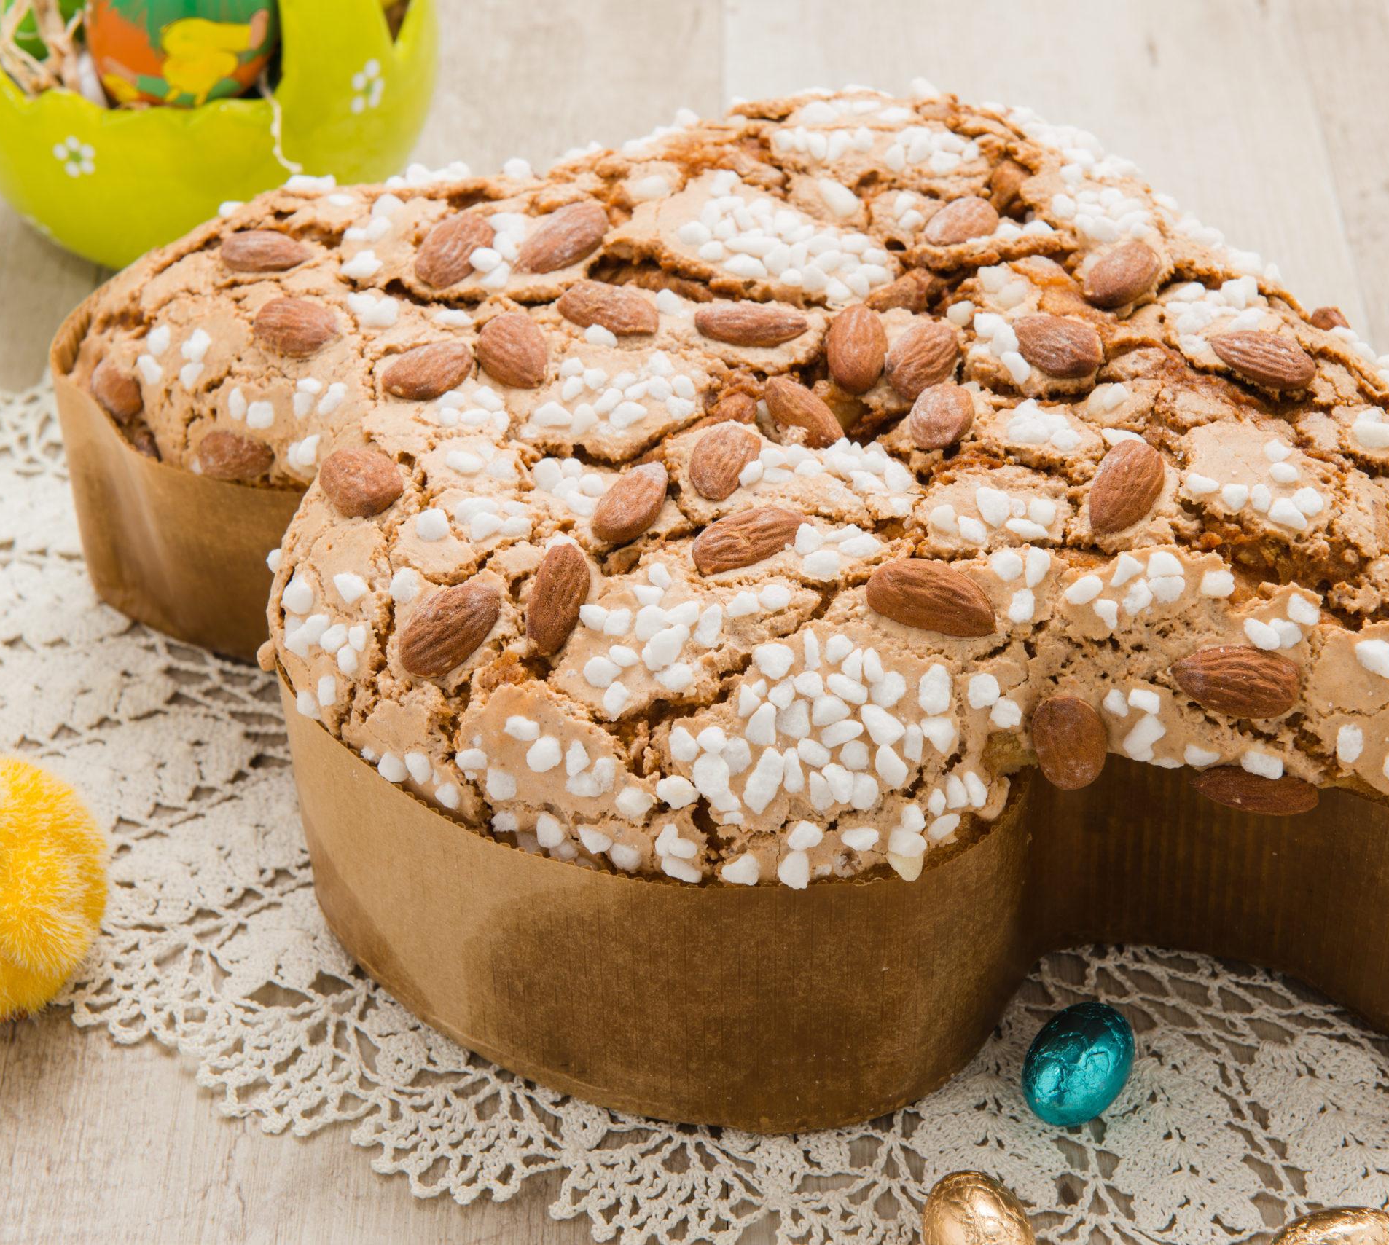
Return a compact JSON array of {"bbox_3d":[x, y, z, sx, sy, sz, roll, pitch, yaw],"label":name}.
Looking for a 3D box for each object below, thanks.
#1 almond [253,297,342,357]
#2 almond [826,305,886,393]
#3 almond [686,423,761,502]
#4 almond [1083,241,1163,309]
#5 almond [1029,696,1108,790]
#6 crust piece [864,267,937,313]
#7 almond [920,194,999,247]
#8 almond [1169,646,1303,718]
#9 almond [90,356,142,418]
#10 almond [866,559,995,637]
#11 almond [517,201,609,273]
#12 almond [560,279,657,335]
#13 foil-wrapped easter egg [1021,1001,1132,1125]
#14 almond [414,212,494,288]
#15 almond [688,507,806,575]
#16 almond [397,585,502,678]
[{"bbox_3d":[-0.079,-0.059,0.721,0.020,0.008,0.013,12,60,29],"label":"almond"},{"bbox_3d":[0.032,-0.054,0.713,0.012,0.009,0.024,3,48,4],"label":"almond"},{"bbox_3d":[0.006,-0.030,0.666,0.012,0.008,0.021,9,43,15],"label":"almond"},{"bbox_3d":[0.086,-0.070,0.731,0.013,0.009,0.025,33,48,20],"label":"almond"},{"bbox_3d":[0.067,0.021,0.647,0.013,0.008,0.019,-10,59,2],"label":"almond"},{"bbox_3d":[0.039,-0.062,0.679,0.015,0.008,0.009,-19,58,-9],"label":"crust piece"},{"bbox_3d":[0.054,-0.081,0.727,0.012,0.008,0.021,28,40,34],"label":"almond"},{"bbox_3d":[0.096,0.011,0.644,0.023,0.008,0.013,9,69,10],"label":"almond"},{"bbox_3d":[-0.120,-0.049,0.754,0.011,0.008,0.022,-55,41,7],"label":"almond"},{"bbox_3d":[0.043,-0.005,0.662,0.025,0.009,0.012,24,59,13],"label":"almond"},{"bbox_3d":[-0.027,-0.079,0.744,0.013,0.009,0.024,29,56,32],"label":"almond"},{"bbox_3d":[-0.017,-0.063,0.724,0.024,0.008,0.012,21,45,31],"label":"almond"},{"bbox_3d":[0.070,0.081,0.668,0.020,0.020,0.027,18,43,22],"label":"foil-wrapped easter egg"},{"bbox_3d":[-0.049,-0.076,0.738,0.013,0.009,0.023,16,51,22],"label":"almond"},{"bbox_3d":[0.010,-0.015,0.671,0.023,0.008,0.012,-22,49,-16],"label":"almond"},{"bbox_3d":[-0.044,0.002,0.656,0.022,0.008,0.013,-41,63,-4],"label":"almond"}]

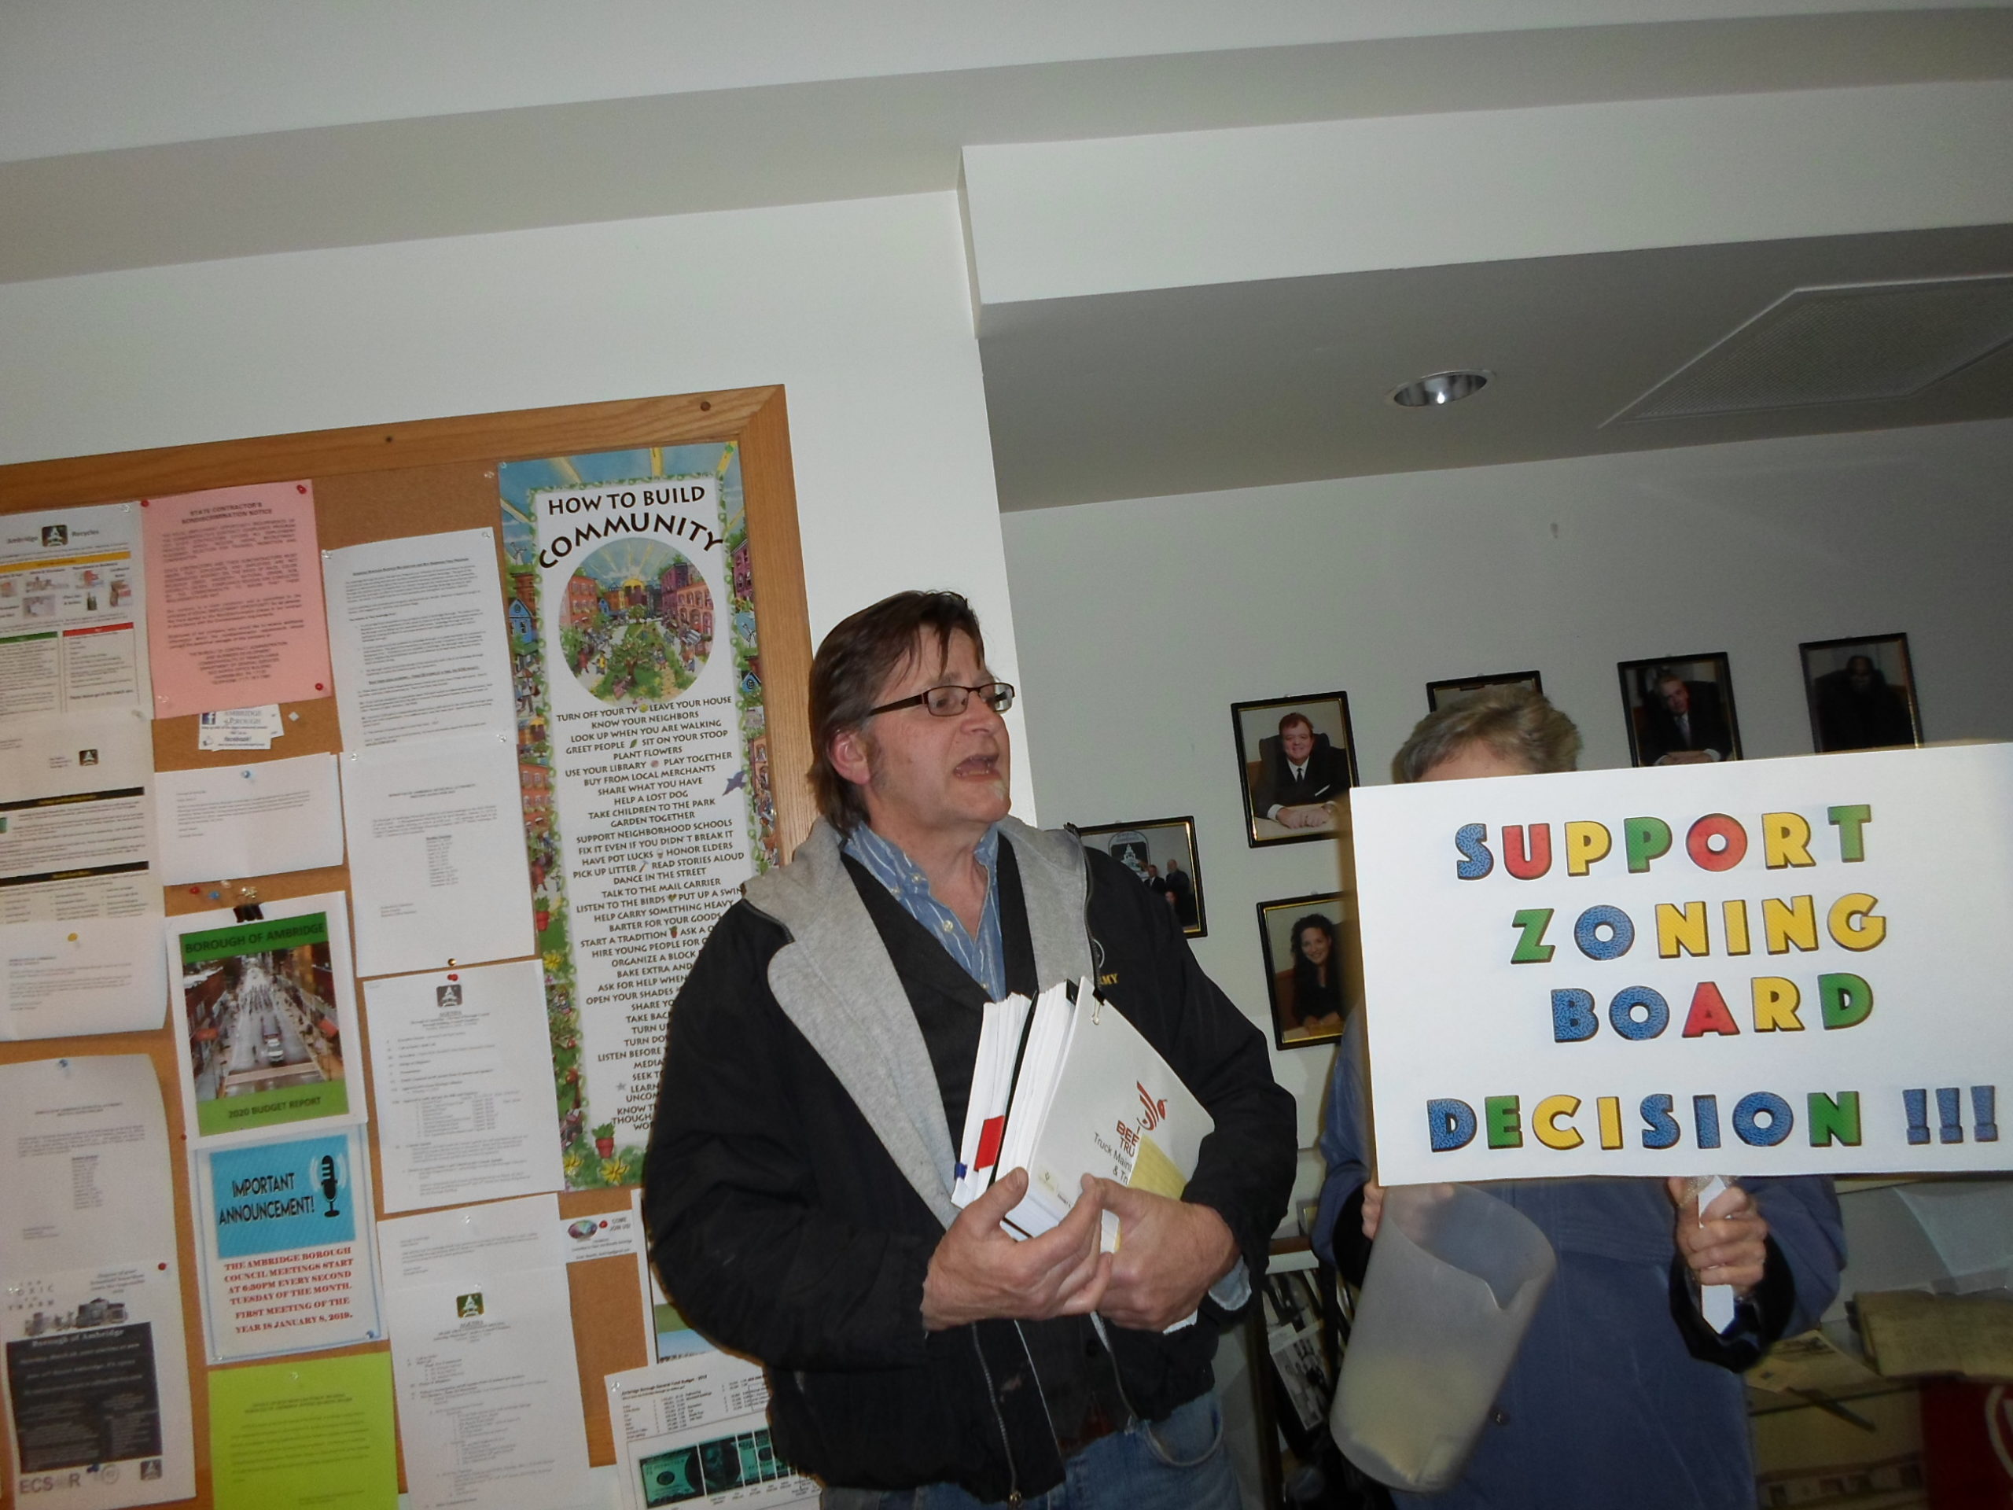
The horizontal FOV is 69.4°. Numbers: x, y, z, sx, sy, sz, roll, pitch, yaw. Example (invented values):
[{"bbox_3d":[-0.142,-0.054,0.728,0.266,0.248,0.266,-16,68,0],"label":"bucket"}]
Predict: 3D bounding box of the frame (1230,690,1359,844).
[{"bbox_3d":[0.567,0.027,2.799,0.228,0.279,0.020,-6,-5,-4],"label":"frame"}]

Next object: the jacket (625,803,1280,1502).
[{"bbox_3d":[-0.032,0.415,1.530,0.670,0.680,0.430,-4,-6,-27],"label":"jacket"}]

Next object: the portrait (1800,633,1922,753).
[{"bbox_3d":[1.707,-0.094,2.878,0.228,0.279,0.020,-6,-5,-4],"label":"portrait"}]

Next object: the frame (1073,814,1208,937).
[{"bbox_3d":[0.234,0.247,2.757,0.279,0.228,0.020,-6,-5,-4],"label":"frame"}]

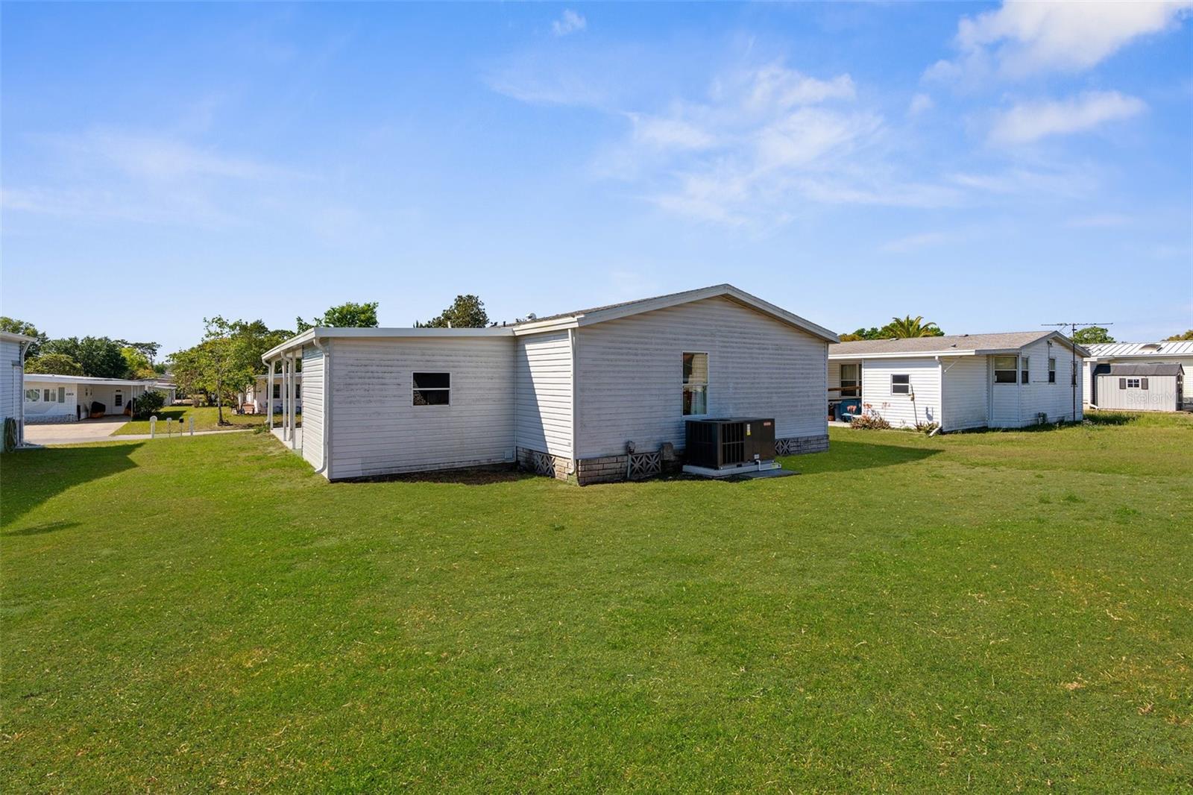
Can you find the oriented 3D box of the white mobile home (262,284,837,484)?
[{"bbox_3d":[-3.314,-0.617,16.250,10.900,3.580,16.370,-1,2,-35],"label":"white mobile home"}]

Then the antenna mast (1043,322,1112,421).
[{"bbox_3d":[18.818,-0.987,20.800,2.050,3.850,1.300,1,2,32],"label":"antenna mast"}]

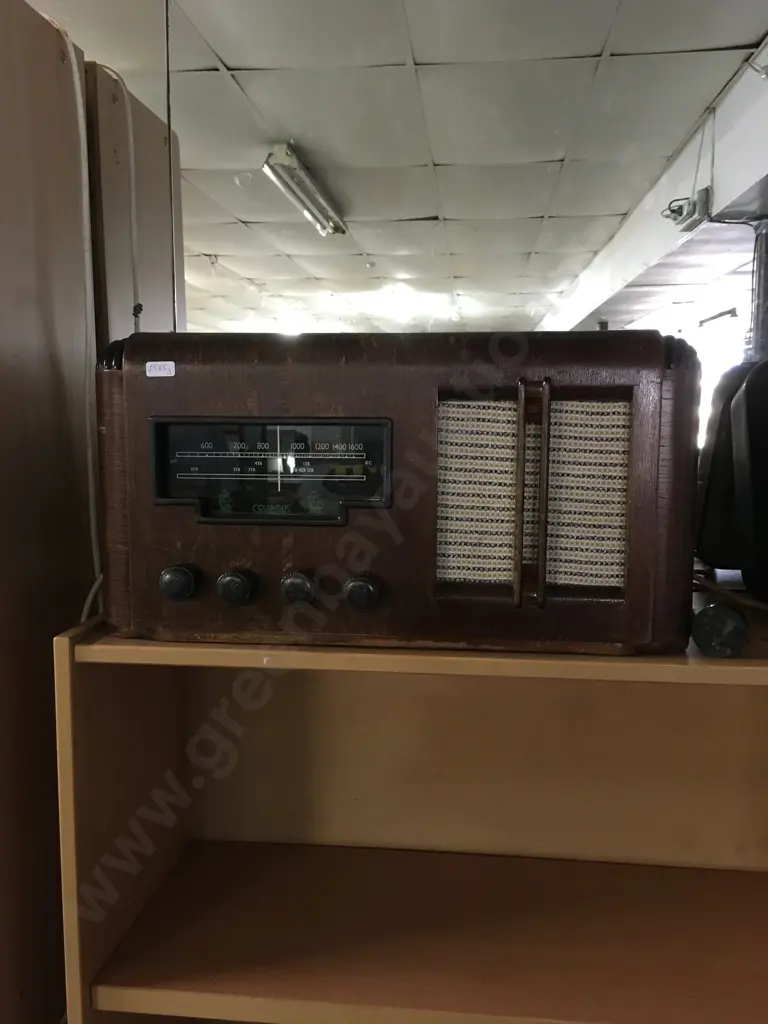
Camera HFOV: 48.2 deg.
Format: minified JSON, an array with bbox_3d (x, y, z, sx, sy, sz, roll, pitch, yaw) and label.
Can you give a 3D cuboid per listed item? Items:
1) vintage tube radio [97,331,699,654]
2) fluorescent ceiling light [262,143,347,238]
[{"bbox_3d":[0.011,-0.032,0.914,0.567,0.297,0.275,1,7,5],"label":"vintage tube radio"},{"bbox_3d":[-0.358,-1.579,4.322,0.160,0.095,1.540,1,8,6],"label":"fluorescent ceiling light"}]

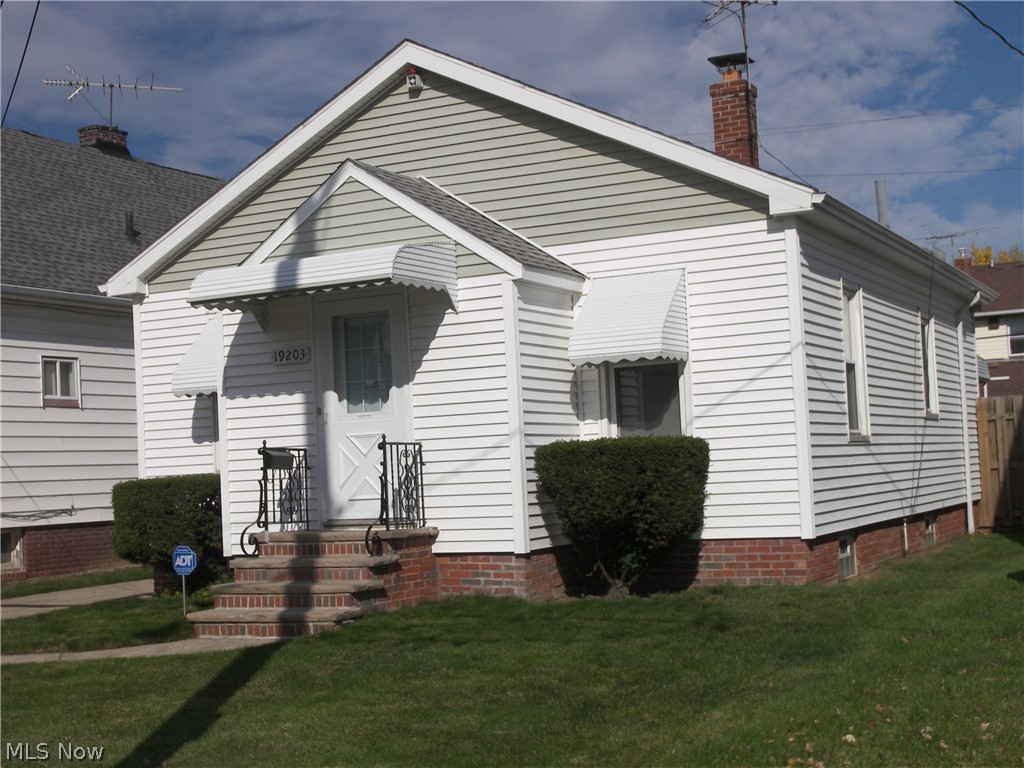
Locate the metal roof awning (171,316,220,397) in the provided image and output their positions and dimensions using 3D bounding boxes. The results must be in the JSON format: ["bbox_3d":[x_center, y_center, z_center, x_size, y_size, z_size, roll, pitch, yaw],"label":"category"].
[{"bbox_3d":[-2.958,-0.304,15.921,0.910,0.870,0.710,-4,-4,26],"label":"metal roof awning"}]

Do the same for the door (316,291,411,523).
[{"bbox_3d":[-1.344,0.225,14.076,0.920,2.040,0.080,-4,-4,26],"label":"door"}]

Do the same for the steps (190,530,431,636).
[{"bbox_3d":[-1.670,1.695,13.209,1.455,0.800,1.767,-4,-4,26],"label":"steps"}]

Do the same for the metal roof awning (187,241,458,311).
[{"bbox_3d":[-1.670,-0.895,13.631,2.055,0.655,1.167,-4,-4,26],"label":"metal roof awning"}]

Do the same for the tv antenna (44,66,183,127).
[{"bbox_3d":[-7.321,-5.272,28.287,2.500,1.100,2.000,-2,-3,-14],"label":"tv antenna"}]

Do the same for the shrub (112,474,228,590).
[{"bbox_3d":[-3.169,1.567,15.409,1.300,1.280,1.120,-4,-4,26],"label":"shrub"}]

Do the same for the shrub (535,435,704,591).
[{"bbox_3d":[0.963,1.146,13.267,1.320,1.400,1.140,-4,-4,26],"label":"shrub"}]

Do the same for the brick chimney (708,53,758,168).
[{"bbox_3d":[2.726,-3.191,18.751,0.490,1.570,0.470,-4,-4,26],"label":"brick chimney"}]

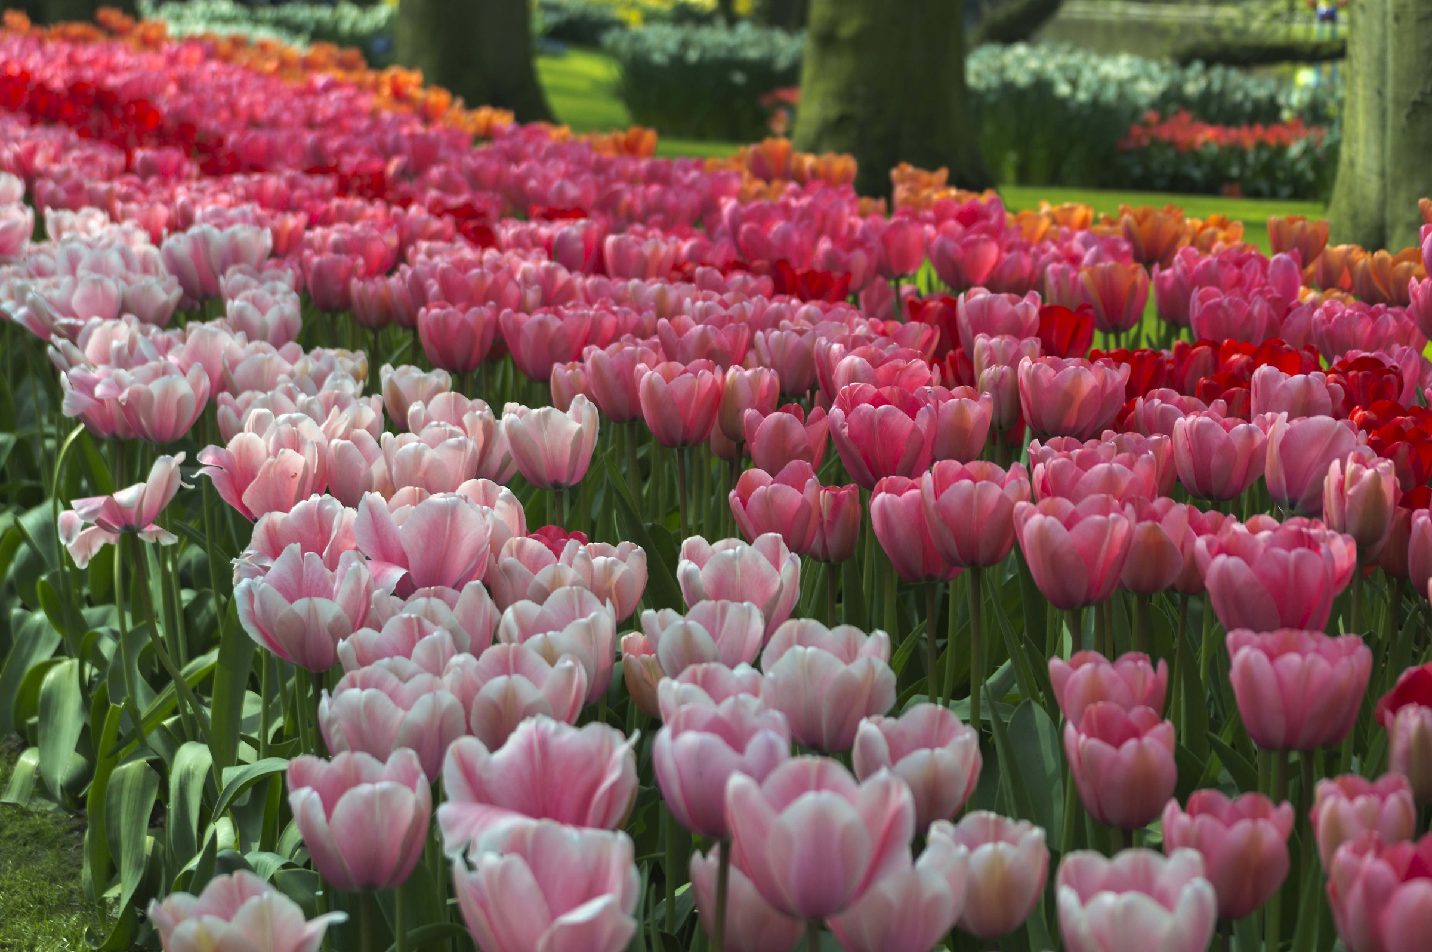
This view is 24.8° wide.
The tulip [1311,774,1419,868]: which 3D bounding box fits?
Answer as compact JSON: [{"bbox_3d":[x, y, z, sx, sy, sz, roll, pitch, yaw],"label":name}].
[{"bbox_3d":[0.351,0.190,1.760,0.058,0.054,0.057,0,11,0],"label":"tulip"}]

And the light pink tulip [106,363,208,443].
[{"bbox_3d":[-0.488,-0.065,2.860,0.087,0.066,0.082,0,10,0],"label":"light pink tulip"}]

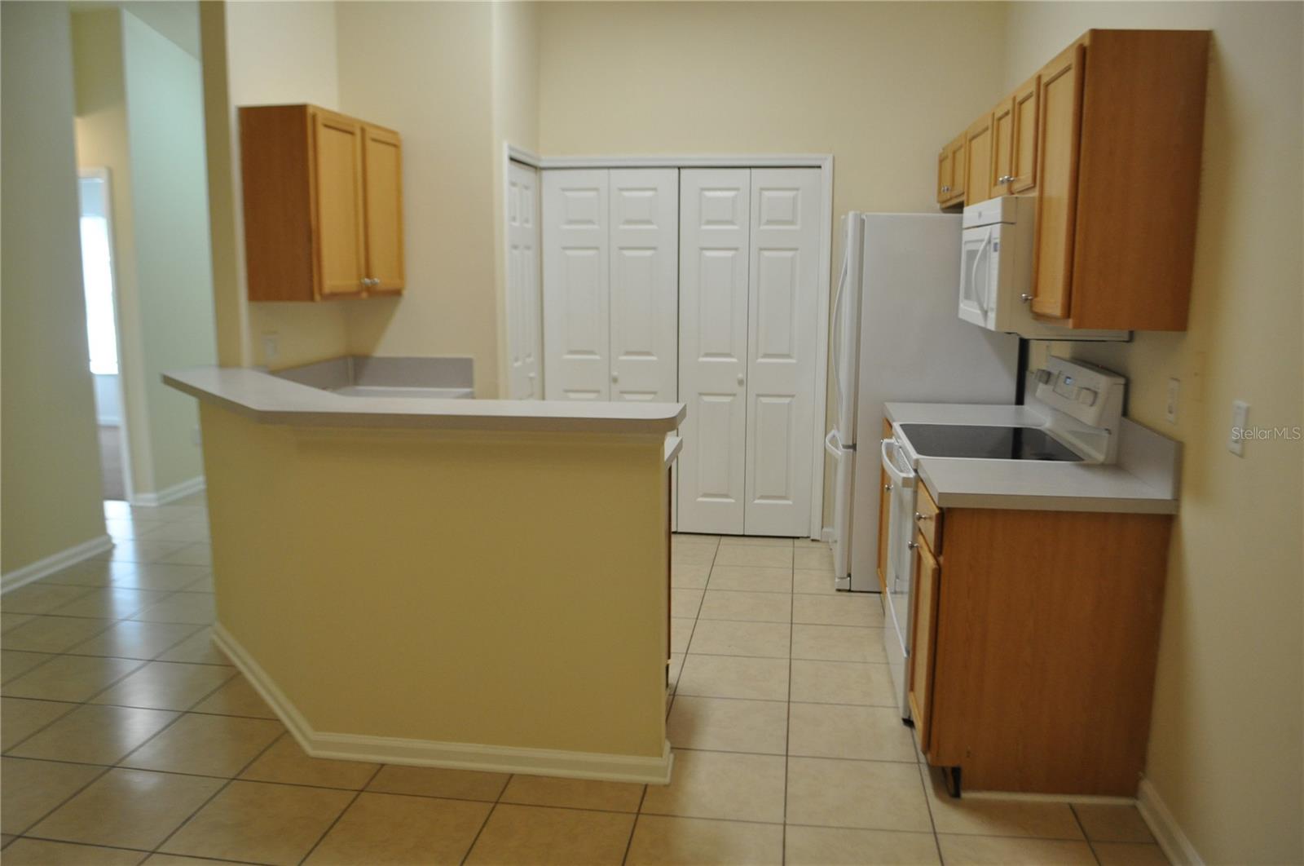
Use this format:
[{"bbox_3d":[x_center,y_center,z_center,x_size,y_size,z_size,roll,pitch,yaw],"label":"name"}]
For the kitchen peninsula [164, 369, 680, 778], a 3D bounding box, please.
[{"bbox_3d":[-0.962,0.404,3.504,2.220,1.140,1.110,1,10,9],"label":"kitchen peninsula"}]

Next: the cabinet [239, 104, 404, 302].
[{"bbox_3d":[-1.475,-1.014,4.481,0.325,0.782,0.910,1,10,9],"label":"cabinet"}]

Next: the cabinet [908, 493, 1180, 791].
[{"bbox_3d":[1.137,0.612,2.976,0.608,0.900,0.400,1,10,9],"label":"cabinet"}]

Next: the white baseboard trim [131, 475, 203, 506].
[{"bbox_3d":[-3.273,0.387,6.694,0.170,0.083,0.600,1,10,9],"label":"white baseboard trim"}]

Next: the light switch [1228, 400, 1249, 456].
[{"bbox_3d":[1.349,-0.008,2.254,0.011,0.118,0.077,1,10,9],"label":"light switch"}]

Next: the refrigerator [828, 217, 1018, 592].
[{"bbox_3d":[1.313,-0.175,4.900,0.830,1.785,0.840,1,10,9],"label":"refrigerator"}]

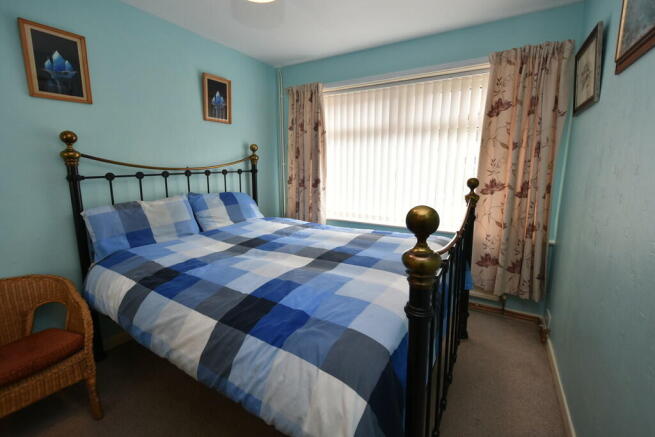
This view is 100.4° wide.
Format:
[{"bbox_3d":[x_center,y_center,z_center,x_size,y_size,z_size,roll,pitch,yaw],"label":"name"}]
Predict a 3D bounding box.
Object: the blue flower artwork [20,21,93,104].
[{"bbox_3d":[-1.558,-0.890,1.585,0.025,0.390,0.285,5,12,31],"label":"blue flower artwork"}]

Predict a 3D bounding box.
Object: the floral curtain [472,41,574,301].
[{"bbox_3d":[1.444,-0.286,2.077,0.480,1.790,0.130,5,12,31],"label":"floral curtain"}]

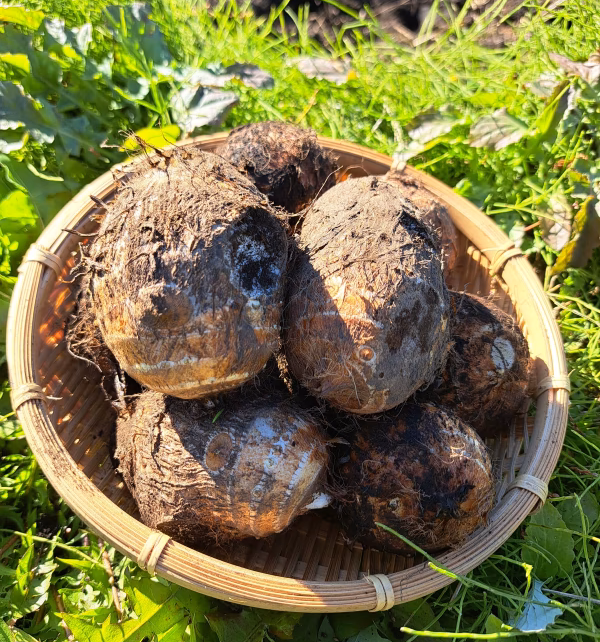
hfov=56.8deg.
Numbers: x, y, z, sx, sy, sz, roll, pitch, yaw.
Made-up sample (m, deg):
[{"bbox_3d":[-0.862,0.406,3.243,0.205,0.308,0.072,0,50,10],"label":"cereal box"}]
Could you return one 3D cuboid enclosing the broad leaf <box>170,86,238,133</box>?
[{"bbox_3d":[-0.075,-0.167,0.437,0.053,0.018,0.042,8,53,0],"label":"broad leaf"}]

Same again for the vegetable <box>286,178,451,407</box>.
[{"bbox_3d":[0.035,-0.014,0.286,0.085,0.111,0.095,8,55,0],"label":"vegetable"}]

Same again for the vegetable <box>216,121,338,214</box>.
[{"bbox_3d":[-0.015,-0.094,0.357,0.077,0.066,0.070,8,53,0],"label":"vegetable"}]

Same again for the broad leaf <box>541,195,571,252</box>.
[{"bbox_3d":[0.188,-0.072,0.407,0.024,0.027,0.037,8,55,0],"label":"broad leaf"}]

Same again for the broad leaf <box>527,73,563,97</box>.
[{"bbox_3d":[0.222,-0.214,0.504,0.034,0.014,0.029,8,55,0],"label":"broad leaf"}]

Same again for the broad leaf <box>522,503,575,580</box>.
[{"bbox_3d":[0.128,0.114,0.286,0.027,0.014,0.041,8,55,0],"label":"broad leaf"}]

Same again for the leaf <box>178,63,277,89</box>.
[{"bbox_3d":[-0.062,-0.208,0.472,0.080,0.012,0.030,8,53,0],"label":"leaf"}]

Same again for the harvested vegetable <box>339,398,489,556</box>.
[{"bbox_3d":[0.056,0.076,0.273,0.076,0.069,0.074,8,53,0],"label":"harvested vegetable"}]

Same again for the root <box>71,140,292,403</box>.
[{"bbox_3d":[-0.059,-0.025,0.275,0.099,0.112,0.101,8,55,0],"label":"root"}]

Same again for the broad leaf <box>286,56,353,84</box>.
[{"bbox_3d":[0.016,-0.221,0.488,0.056,0.013,0.032,8,53,0],"label":"broad leaf"}]

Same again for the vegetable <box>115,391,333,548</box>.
[{"bbox_3d":[-0.036,0.068,0.265,0.098,0.073,0.078,8,53,0],"label":"vegetable"}]

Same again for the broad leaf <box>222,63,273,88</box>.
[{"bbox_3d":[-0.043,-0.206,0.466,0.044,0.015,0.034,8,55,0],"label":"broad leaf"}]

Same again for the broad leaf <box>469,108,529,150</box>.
[{"bbox_3d":[0.164,-0.159,0.458,0.049,0.018,0.040,8,53,0],"label":"broad leaf"}]

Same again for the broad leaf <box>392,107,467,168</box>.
[{"bbox_3d":[0.103,-0.146,0.440,0.055,0.024,0.050,8,53,0],"label":"broad leaf"}]

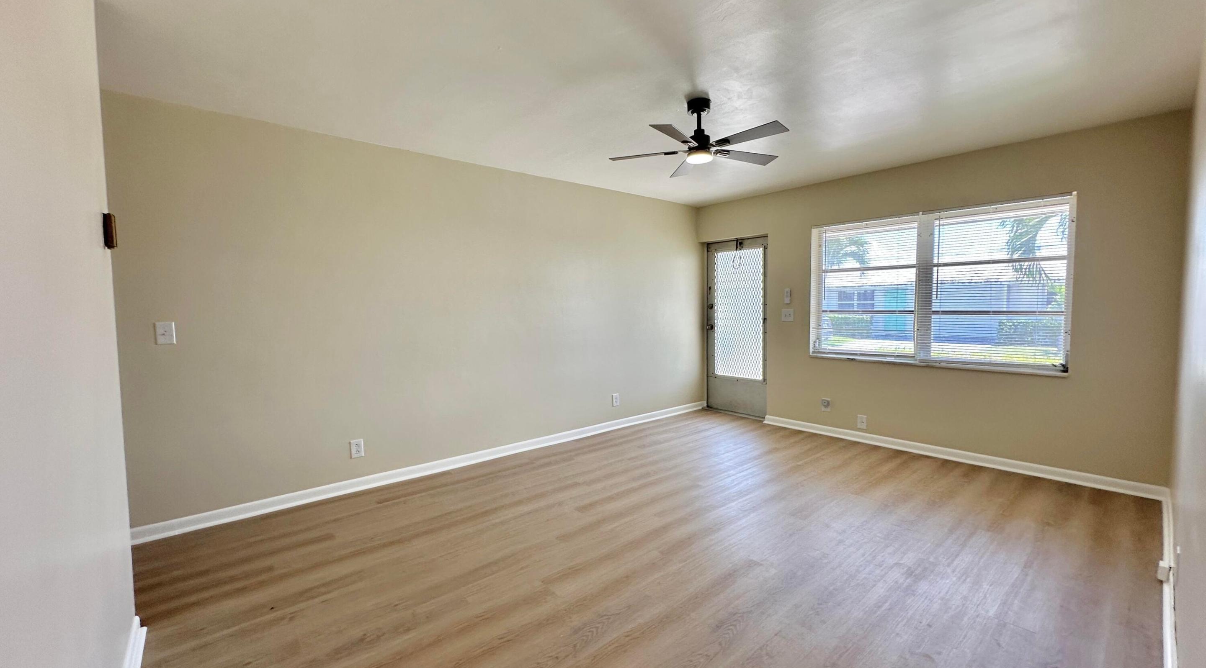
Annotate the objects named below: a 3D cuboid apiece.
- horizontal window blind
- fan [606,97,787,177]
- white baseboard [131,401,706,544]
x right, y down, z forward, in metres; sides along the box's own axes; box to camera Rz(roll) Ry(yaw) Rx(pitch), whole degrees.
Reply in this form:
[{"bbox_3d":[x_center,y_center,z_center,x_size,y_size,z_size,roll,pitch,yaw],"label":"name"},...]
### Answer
[{"bbox_3d":[2.703,-0.374,4.162,0.100,1.287,1.880,-3,4,-41],"label":"horizontal window blind"},{"bbox_3d":[0.556,-1.166,2.808,1.045,0.330,1.045,-3,4,-41],"label":"fan"},{"bbox_3d":[-0.701,1.009,4.385,5.148,0.084,0.018,-4,4,-41],"label":"white baseboard"}]

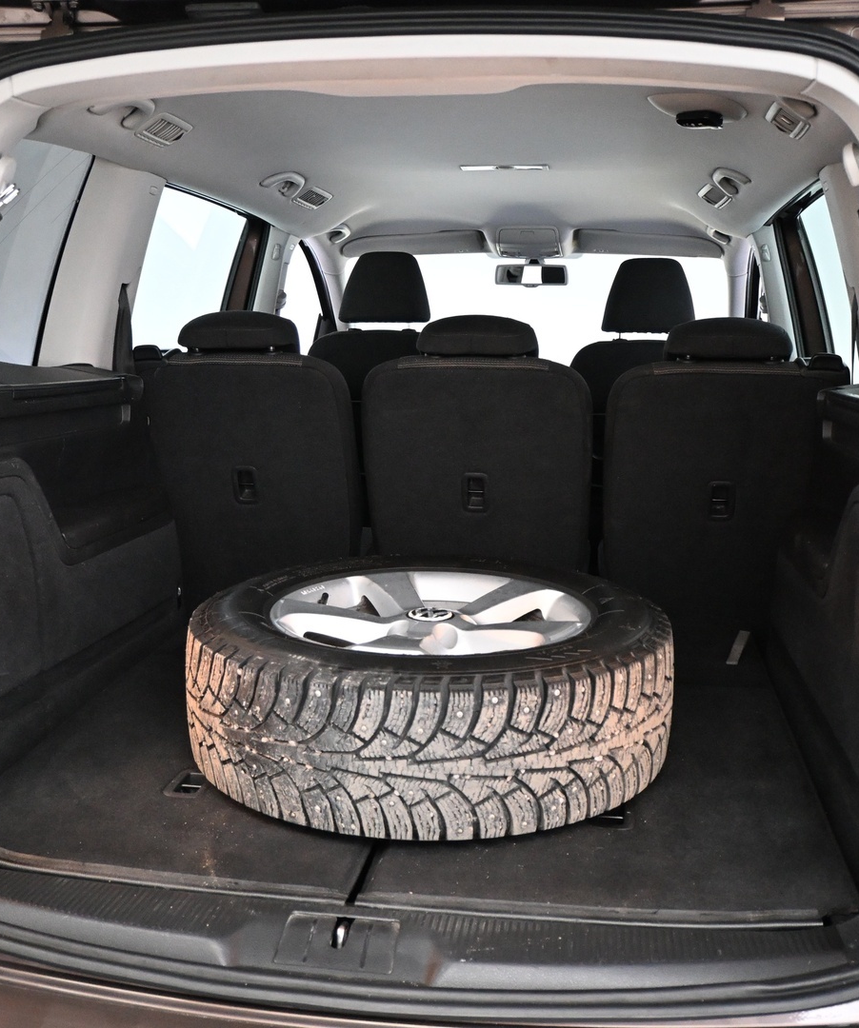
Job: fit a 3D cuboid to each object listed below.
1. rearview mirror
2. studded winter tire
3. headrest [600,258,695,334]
[{"bbox_3d":[0.316,-0.738,3.683,0.237,0.068,0.045,5,15,22],"label":"rearview mirror"},{"bbox_3d":[-0.001,0.223,1.665,0.662,0.217,0.662,2,11,8],"label":"studded winter tire"},{"bbox_3d":[0.564,-0.559,3.080,0.247,0.198,0.120,2,19,8],"label":"headrest"}]

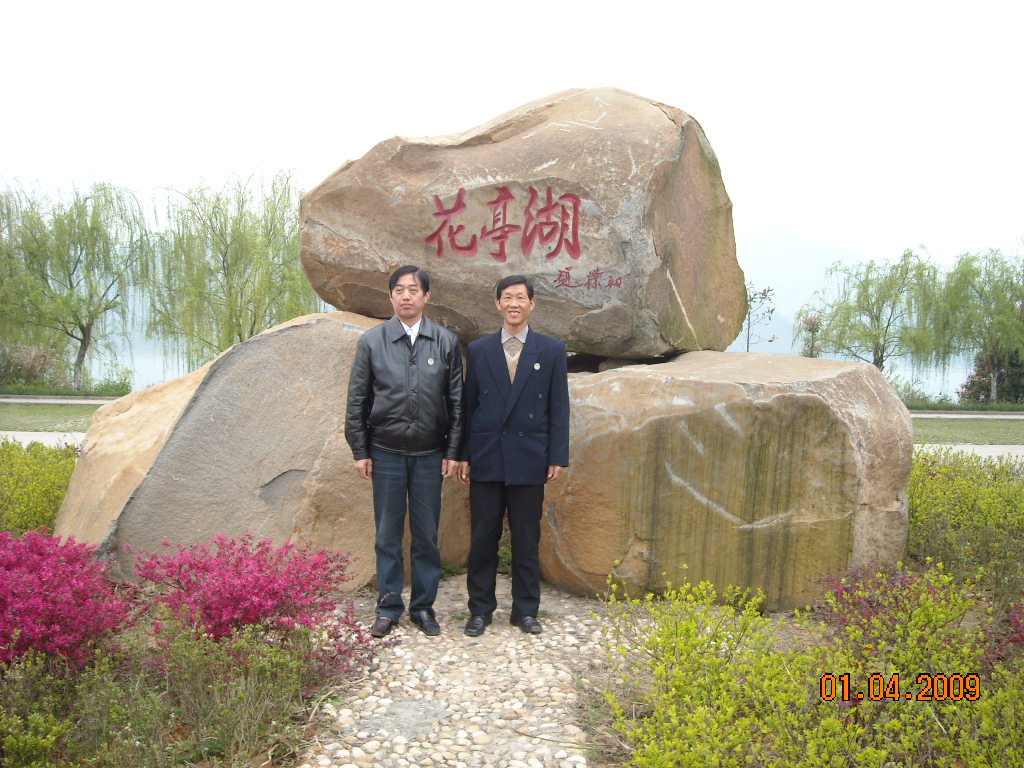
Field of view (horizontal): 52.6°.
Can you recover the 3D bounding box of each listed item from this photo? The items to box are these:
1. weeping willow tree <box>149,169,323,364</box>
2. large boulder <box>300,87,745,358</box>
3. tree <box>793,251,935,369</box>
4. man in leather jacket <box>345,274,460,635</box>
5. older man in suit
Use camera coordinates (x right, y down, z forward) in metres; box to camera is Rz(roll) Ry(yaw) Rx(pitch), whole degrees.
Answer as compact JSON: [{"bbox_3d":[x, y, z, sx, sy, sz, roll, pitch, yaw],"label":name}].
[{"bbox_3d":[-7.342,-2.718,28.000,5.000,5.900,4.900,1,2,0],"label":"weeping willow tree"},{"bbox_3d":[0.071,-1.078,7.000,2.900,1.800,1.600,1,2,7],"label":"large boulder"},{"bbox_3d":[10.614,-1.737,31.000,4.300,4.650,4.200,1,2,0],"label":"tree"},{"bbox_3d":[-0.519,0.299,4.950,0.560,1.720,0.330,1,2,-2],"label":"man in leather jacket"},{"bbox_3d":[0.012,0.318,4.950,0.540,1.680,0.330,1,2,-1],"label":"older man in suit"}]

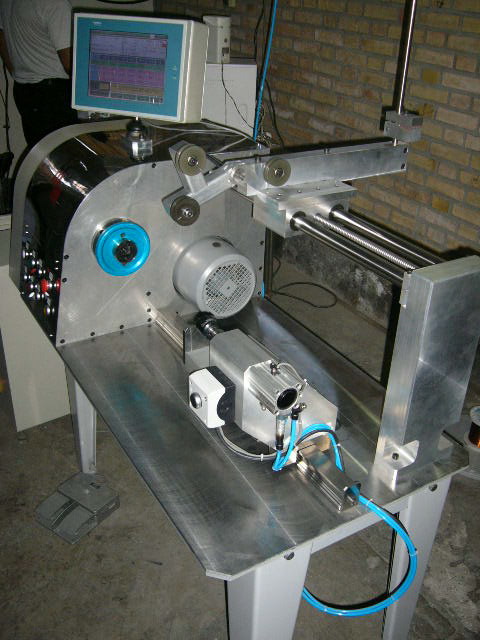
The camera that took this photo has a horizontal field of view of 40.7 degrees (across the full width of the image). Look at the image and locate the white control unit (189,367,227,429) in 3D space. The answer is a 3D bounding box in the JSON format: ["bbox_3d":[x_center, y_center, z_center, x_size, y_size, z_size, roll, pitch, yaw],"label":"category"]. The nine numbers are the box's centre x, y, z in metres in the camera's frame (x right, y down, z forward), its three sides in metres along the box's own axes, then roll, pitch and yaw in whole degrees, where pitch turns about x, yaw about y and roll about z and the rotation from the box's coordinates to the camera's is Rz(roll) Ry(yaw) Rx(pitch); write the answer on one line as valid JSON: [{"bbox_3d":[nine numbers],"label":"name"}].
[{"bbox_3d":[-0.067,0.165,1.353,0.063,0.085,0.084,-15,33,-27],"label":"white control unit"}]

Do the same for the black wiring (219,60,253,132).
[{"bbox_3d":[-0.011,-0.980,2.850,0.140,0.290,0.050,1,29,-1],"label":"black wiring"}]

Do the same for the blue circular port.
[{"bbox_3d":[-0.332,-0.205,1.818,0.157,0.157,0.042,-15,33,-27],"label":"blue circular port"}]

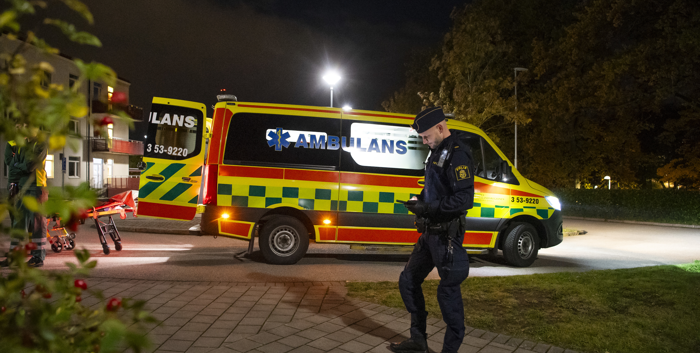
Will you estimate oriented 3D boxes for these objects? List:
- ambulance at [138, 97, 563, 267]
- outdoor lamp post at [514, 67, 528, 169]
[{"bbox_3d":[0.335,0.063,7.721,6.560,2.480,2.080,3,-1,-11],"label":"ambulance"},{"bbox_3d":[7.700,-1.600,21.000,0.620,6.500,0.300,0,0,0],"label":"outdoor lamp post"}]

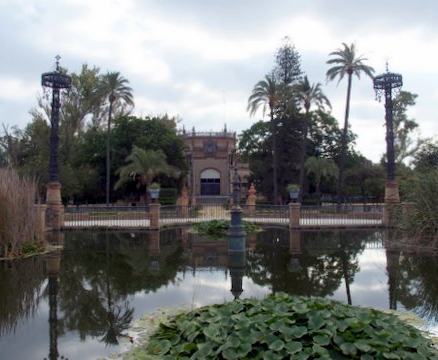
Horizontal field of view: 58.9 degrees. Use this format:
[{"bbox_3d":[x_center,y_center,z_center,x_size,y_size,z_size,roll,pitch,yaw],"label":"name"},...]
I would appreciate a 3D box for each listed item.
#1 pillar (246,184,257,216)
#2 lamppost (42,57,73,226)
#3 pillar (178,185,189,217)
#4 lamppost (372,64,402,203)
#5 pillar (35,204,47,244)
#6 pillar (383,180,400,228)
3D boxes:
[{"bbox_3d":[2.488,1.577,29.551,0.850,2.470,0.850,0,-2,0],"label":"pillar"},{"bbox_3d":[-8.431,-1.930,20.086,1.500,9.044,1.500,0,-2,0],"label":"lamppost"},{"bbox_3d":[-2.701,1.577,29.551,0.850,2.470,0.850,0,-2,0],"label":"pillar"},{"bbox_3d":[9.370,-2.454,21.160,1.500,7.782,1.500,0,-2,0],"label":"lamppost"},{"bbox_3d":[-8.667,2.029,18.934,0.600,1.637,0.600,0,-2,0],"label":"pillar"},{"bbox_3d":[9.352,1.285,21.052,0.900,2.517,0.900,0,-2,0],"label":"pillar"}]

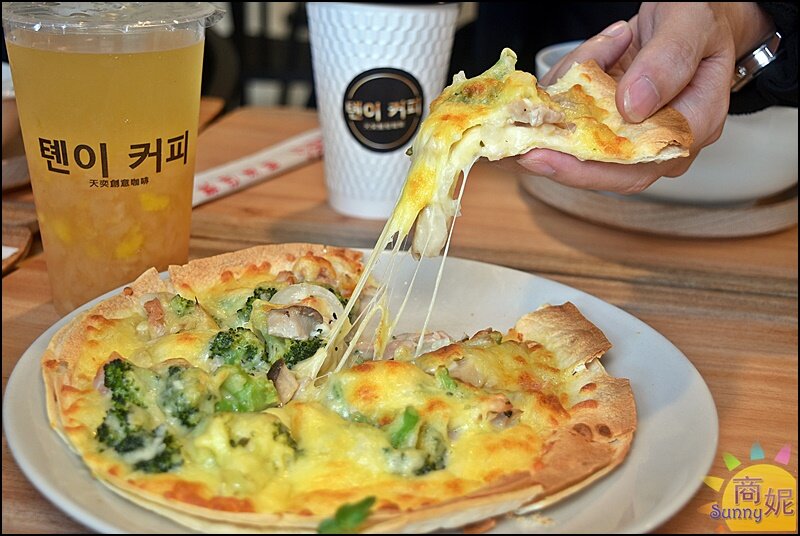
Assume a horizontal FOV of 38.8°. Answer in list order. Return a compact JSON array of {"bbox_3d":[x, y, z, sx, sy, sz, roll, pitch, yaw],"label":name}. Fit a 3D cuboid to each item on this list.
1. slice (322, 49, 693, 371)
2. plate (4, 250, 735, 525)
[{"bbox_3d":[0.046,-0.026,0.482,0.142,0.115,0.078,-6,23,-19],"label":"slice"},{"bbox_3d":[-0.014,0.055,0.467,0.280,0.026,0.280,2,22,-1],"label":"plate"}]

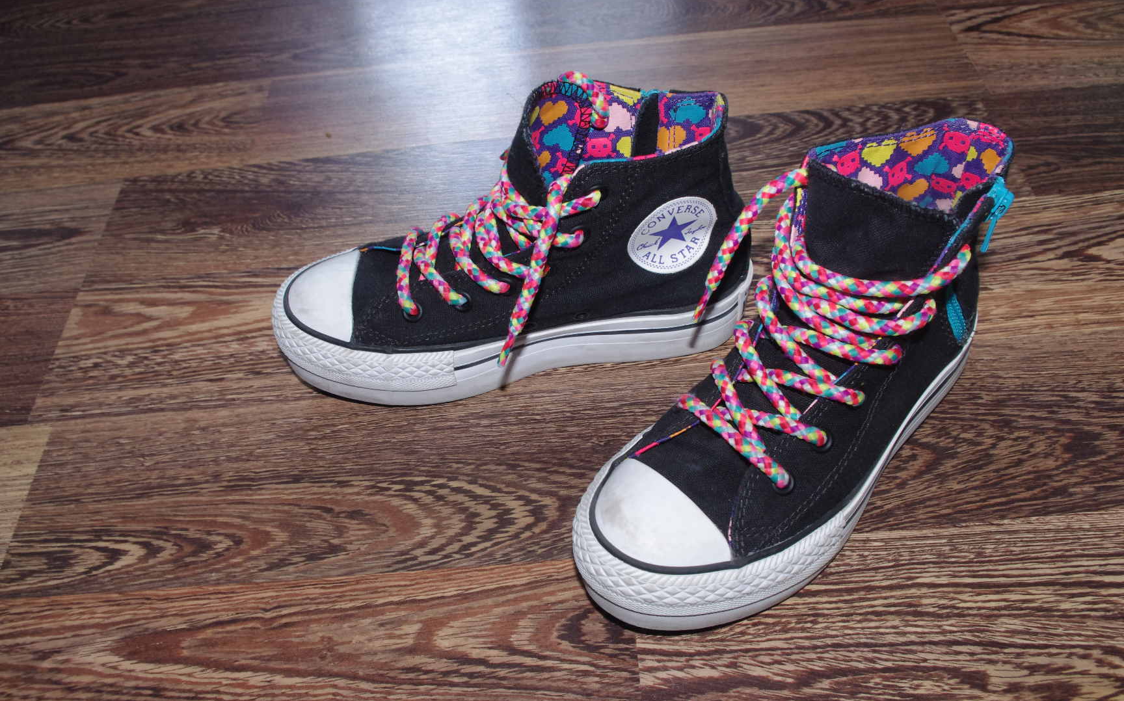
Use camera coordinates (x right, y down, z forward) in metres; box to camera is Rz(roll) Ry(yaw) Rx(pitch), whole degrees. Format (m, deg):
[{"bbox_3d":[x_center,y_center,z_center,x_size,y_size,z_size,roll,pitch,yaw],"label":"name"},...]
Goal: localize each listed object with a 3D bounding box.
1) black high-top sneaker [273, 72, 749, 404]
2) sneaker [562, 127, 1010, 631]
[{"bbox_3d":[-0.030,-0.056,0.434,0.241,0.147,0.089,-6,50,1],"label":"black high-top sneaker"},{"bbox_3d":[0.099,0.001,0.373,0.241,0.147,0.089,-37,56,-23],"label":"sneaker"}]

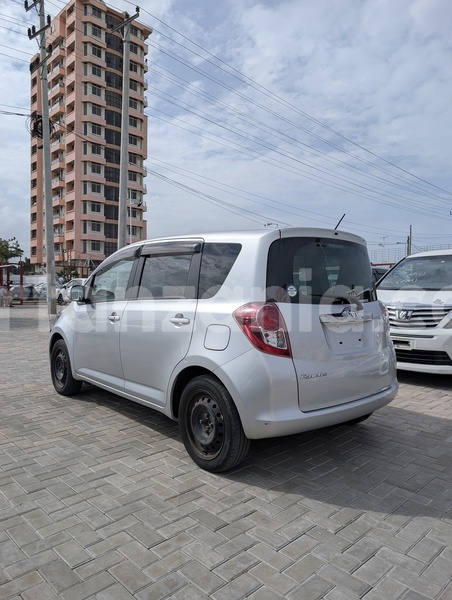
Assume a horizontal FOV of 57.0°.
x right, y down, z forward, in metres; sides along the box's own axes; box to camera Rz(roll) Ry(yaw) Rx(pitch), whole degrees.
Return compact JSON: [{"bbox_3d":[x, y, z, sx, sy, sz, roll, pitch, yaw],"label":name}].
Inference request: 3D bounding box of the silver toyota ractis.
[{"bbox_3d":[-0.430,0.265,4.270,1.700,1.630,3.950,-1,2,-42],"label":"silver toyota ractis"}]

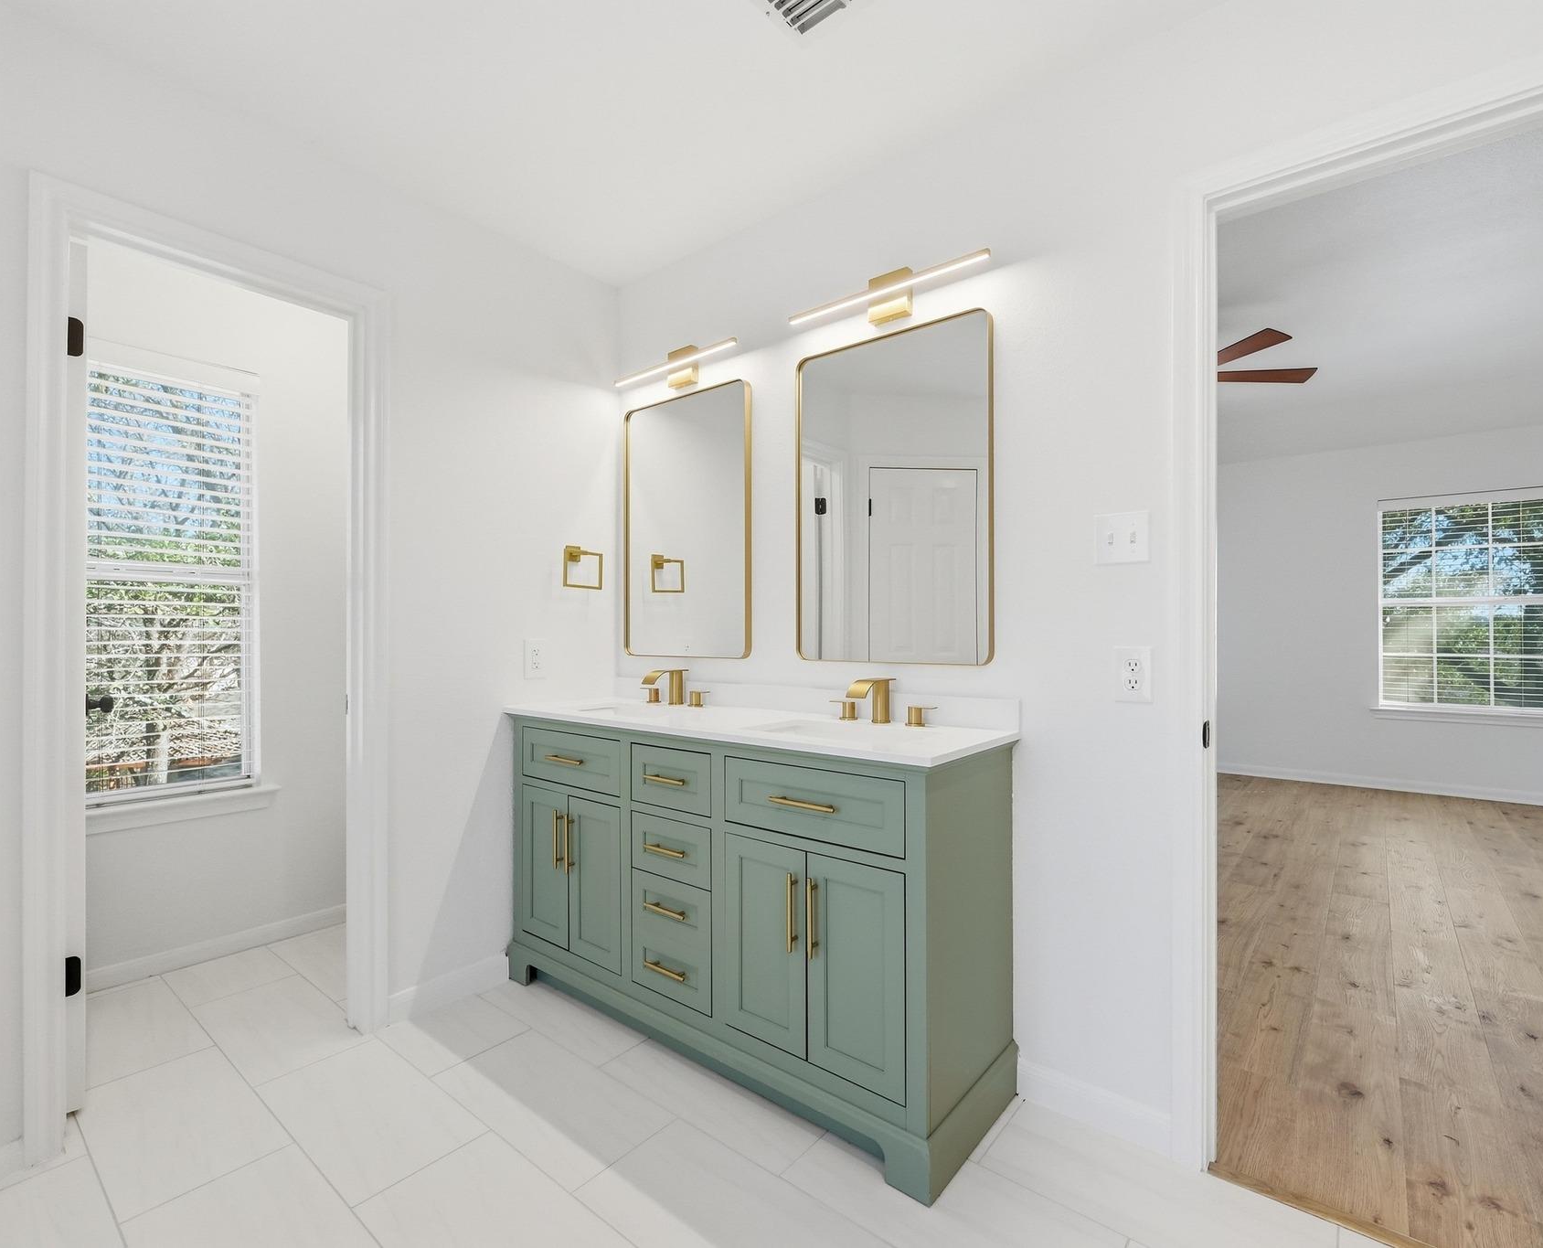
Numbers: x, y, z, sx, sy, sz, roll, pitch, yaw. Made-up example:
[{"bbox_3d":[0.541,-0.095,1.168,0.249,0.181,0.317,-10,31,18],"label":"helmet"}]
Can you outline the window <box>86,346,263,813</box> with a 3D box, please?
[{"bbox_3d":[-2.068,-0.162,2.433,0.070,1.468,0.593,-1,-1,39],"label":"window"}]

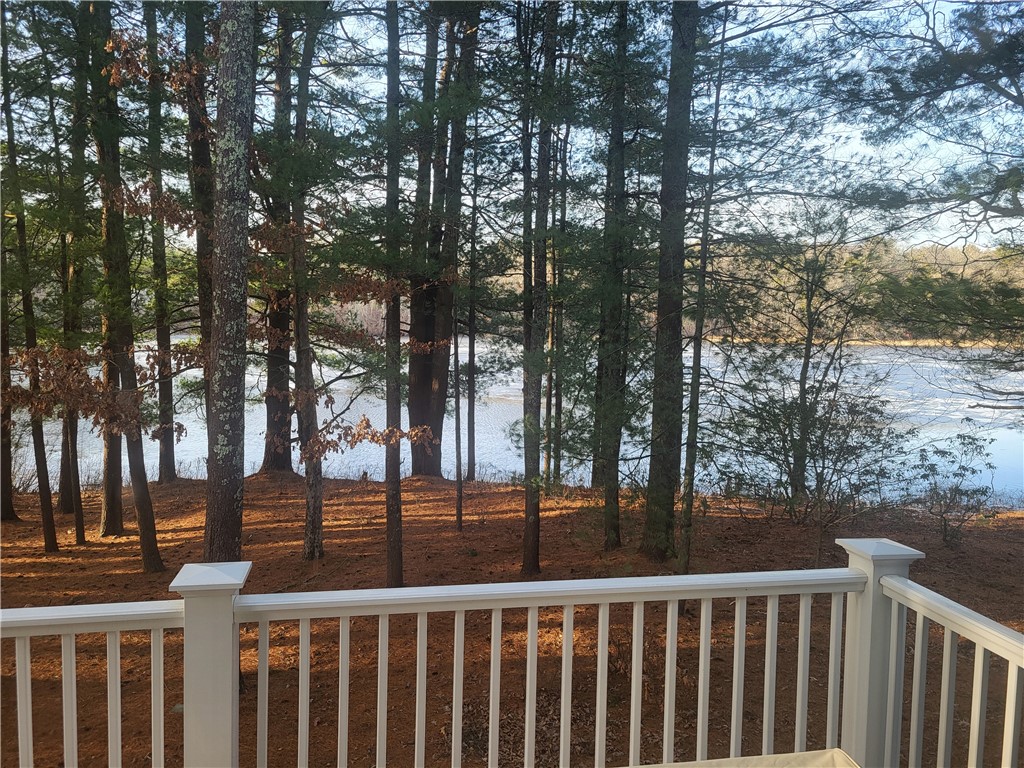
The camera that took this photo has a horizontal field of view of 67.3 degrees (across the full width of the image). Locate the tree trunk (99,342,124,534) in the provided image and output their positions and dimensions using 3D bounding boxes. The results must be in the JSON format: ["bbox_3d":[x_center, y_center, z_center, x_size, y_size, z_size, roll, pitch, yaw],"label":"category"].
[{"bbox_3d":[-7.707,1.078,14.800,0.380,3.750,0.380,-1,5,-28],"label":"tree trunk"}]

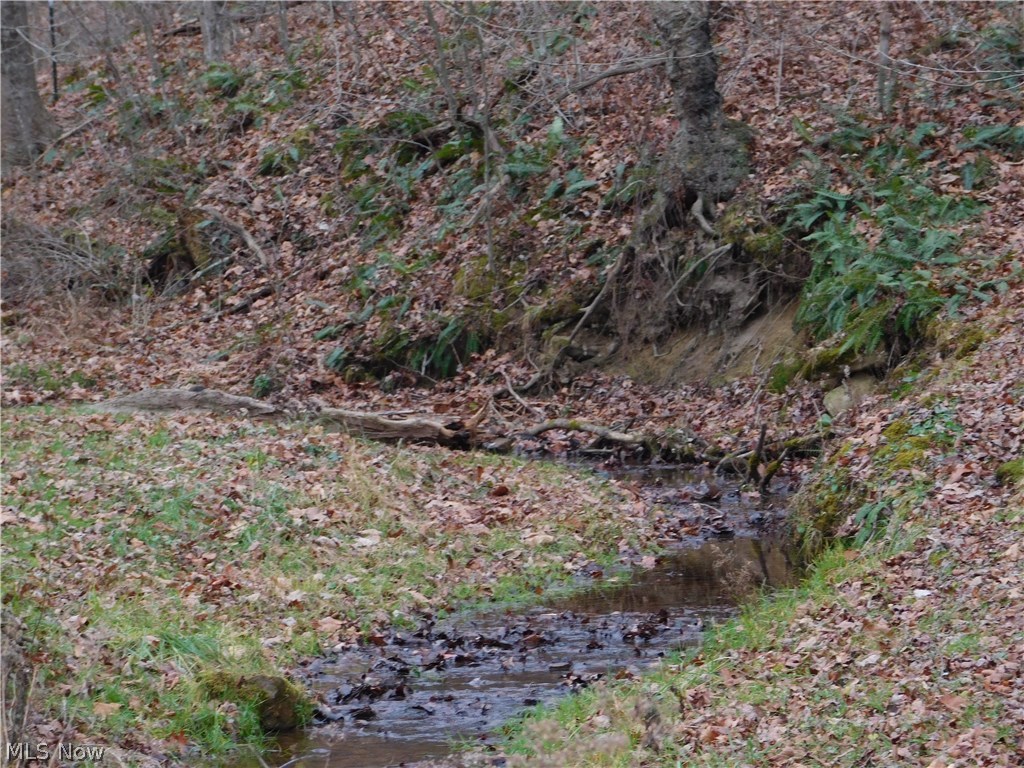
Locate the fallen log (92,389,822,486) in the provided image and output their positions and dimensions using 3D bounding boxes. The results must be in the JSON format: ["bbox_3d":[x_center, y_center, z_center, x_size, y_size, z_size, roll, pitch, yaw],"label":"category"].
[{"bbox_3d":[-0.416,0.372,37.000,5.400,0.550,0.700,0,6,-3],"label":"fallen log"}]

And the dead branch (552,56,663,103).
[{"bbox_3d":[0.794,-2.531,41.800,0.970,0.380,0.200,-2,6,-14],"label":"dead branch"}]

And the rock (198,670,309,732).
[{"bbox_3d":[-1.352,1.660,26.300,0.580,0.320,0.450,0,6,0],"label":"rock"}]

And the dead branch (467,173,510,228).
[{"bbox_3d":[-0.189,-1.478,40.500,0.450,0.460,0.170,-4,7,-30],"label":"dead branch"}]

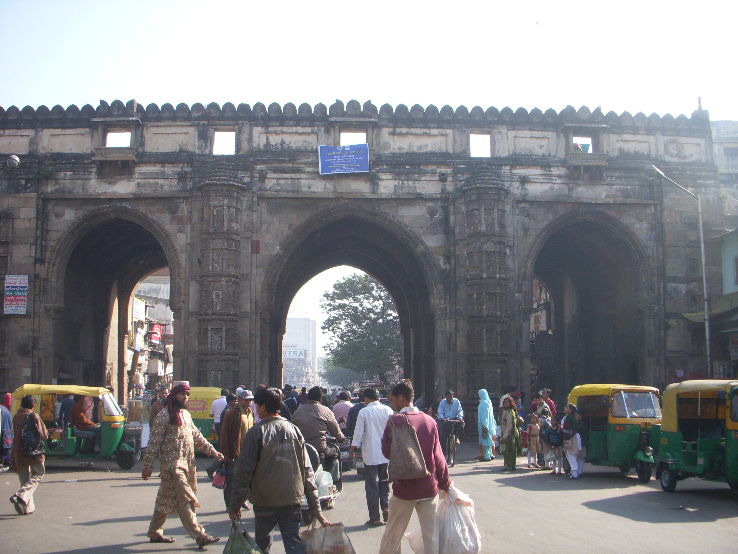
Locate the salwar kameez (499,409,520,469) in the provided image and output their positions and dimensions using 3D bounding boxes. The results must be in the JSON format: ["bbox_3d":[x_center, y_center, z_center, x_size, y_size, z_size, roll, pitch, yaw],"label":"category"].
[{"bbox_3d":[2.858,3.267,16.463,0.460,1.260,0.300,-1,-8,6],"label":"salwar kameez"}]

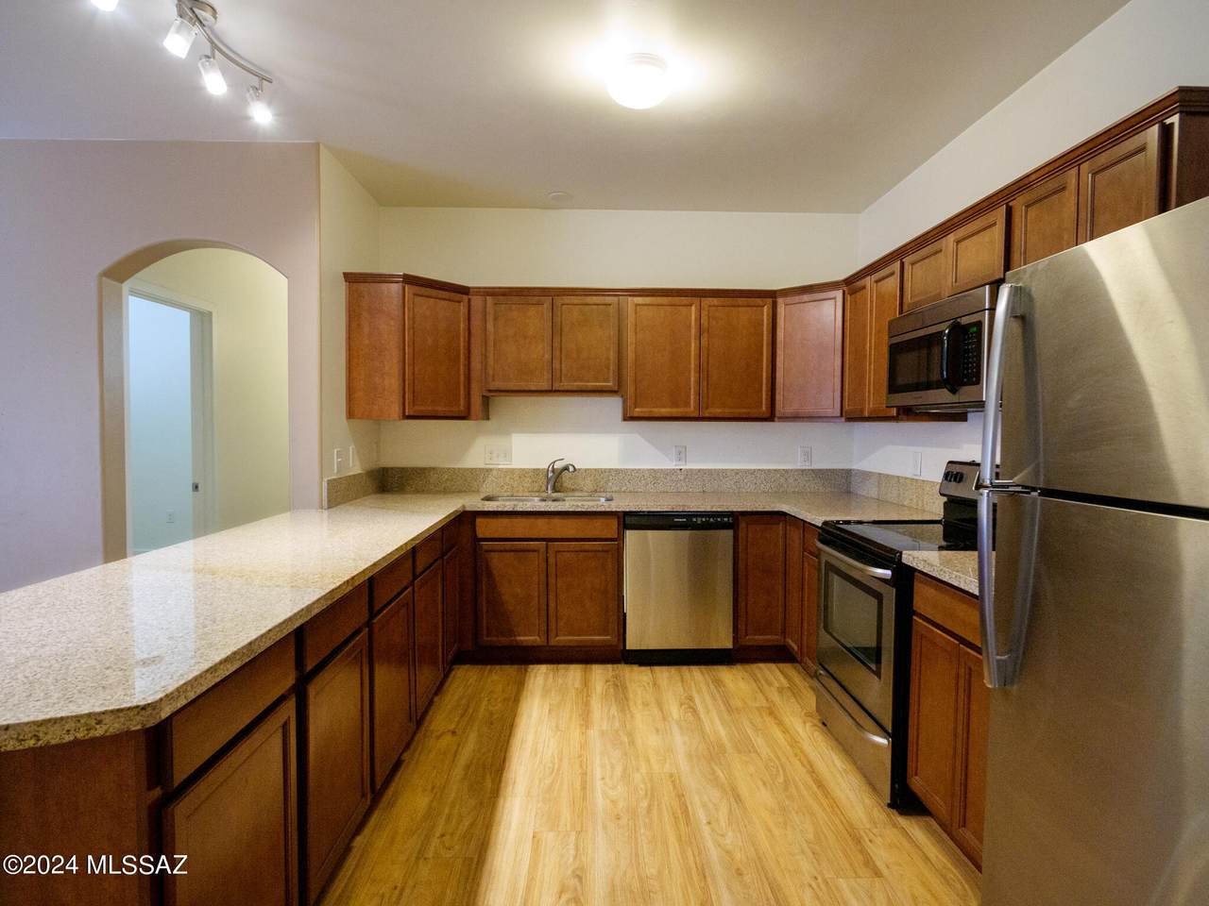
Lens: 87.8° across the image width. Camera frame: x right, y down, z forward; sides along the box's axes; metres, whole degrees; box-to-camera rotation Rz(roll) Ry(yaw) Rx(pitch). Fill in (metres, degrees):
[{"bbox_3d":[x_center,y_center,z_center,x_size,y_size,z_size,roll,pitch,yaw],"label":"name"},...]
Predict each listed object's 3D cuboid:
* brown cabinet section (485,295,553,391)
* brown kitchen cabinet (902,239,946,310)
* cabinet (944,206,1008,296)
[{"bbox_3d":[-0.510,-0.652,3.858,0.405,0.567,0.310,0,2,-2],"label":"brown cabinet section"},{"bbox_3d":[1.507,-0.734,2.667,0.320,0.270,0.341,0,2,-1],"label":"brown kitchen cabinet"},{"bbox_3d":[1.514,-0.719,2.312,0.320,0.270,0.370,0,2,-1],"label":"cabinet"}]

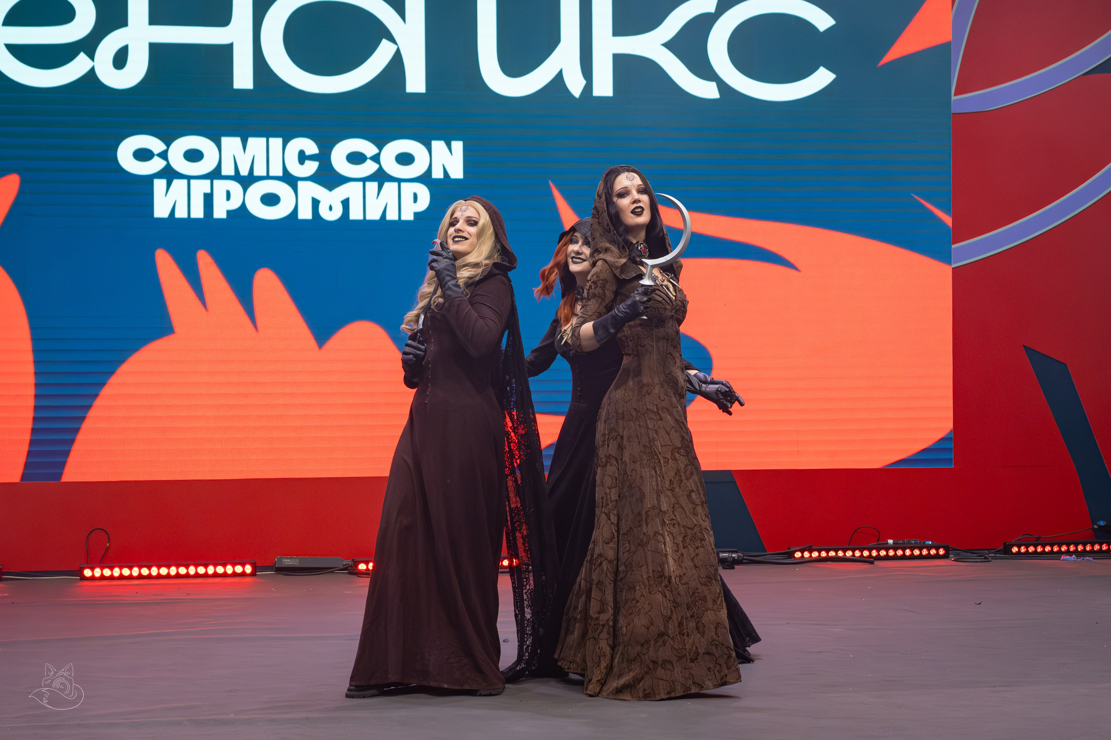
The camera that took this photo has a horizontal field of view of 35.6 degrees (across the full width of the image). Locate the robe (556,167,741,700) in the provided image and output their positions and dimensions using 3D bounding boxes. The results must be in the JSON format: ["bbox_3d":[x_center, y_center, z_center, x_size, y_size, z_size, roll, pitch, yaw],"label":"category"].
[{"bbox_3d":[0.332,0.208,6.150,0.660,1.840,0.620,0,0,38],"label":"robe"}]

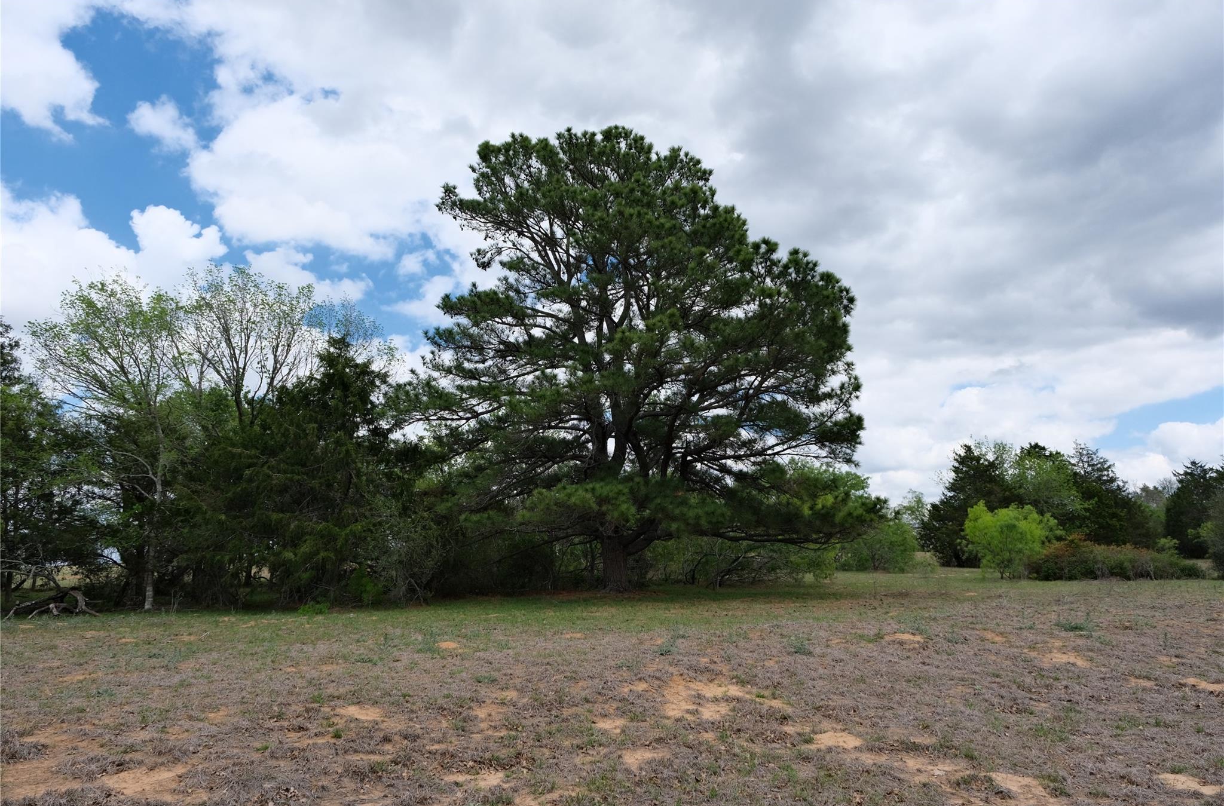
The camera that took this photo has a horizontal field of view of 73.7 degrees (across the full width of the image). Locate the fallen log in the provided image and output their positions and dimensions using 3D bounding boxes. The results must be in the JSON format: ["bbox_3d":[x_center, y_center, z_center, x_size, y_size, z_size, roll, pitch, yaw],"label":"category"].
[{"bbox_3d":[-14.244,5.130,20.741,2.460,0.760,1.100,-1,-10,0],"label":"fallen log"}]

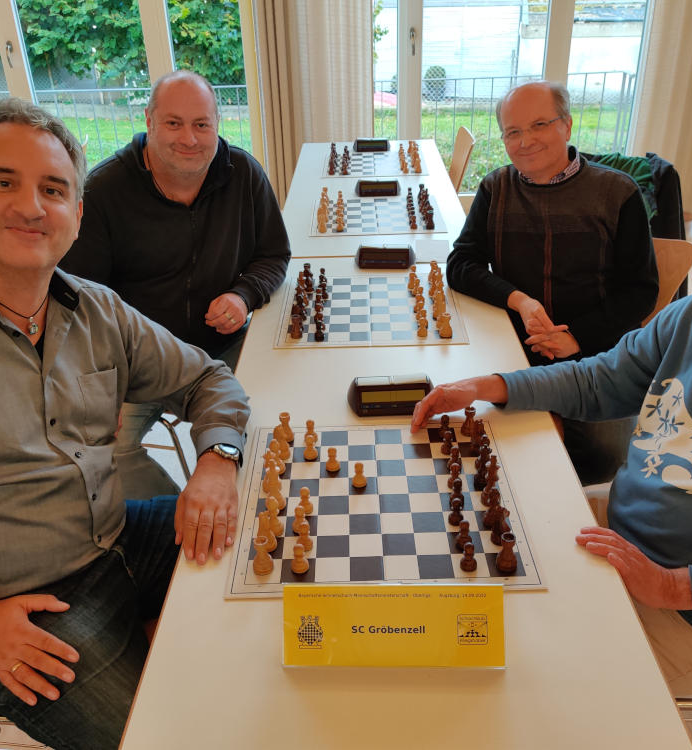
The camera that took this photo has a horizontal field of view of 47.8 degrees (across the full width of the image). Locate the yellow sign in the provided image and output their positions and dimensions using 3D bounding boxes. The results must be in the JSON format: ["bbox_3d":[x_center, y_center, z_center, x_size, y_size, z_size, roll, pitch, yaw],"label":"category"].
[{"bbox_3d":[0.065,0.333,1.089,0.303,0.100,0.098,-1,28,3],"label":"yellow sign"}]

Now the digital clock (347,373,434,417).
[{"bbox_3d":[0.098,0.036,1.689,0.192,0.061,0.103,-2,28,1],"label":"digital clock"}]

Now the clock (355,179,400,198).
[{"bbox_3d":[0.138,-0.782,3.227,0.192,0.061,0.103,0,28,4],"label":"clock"}]

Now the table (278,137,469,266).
[{"bbox_3d":[0.123,-0.491,3.534,0.700,0.740,1.810,-1,28,2],"label":"table"}]

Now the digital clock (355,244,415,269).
[{"bbox_3d":[0.124,-0.383,2.477,0.192,0.061,0.103,0,28,5],"label":"digital clock"}]

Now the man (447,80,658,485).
[{"bbox_3d":[0.496,-0.075,2.121,0.550,1.300,0.710,12,31,25],"label":"man"}]

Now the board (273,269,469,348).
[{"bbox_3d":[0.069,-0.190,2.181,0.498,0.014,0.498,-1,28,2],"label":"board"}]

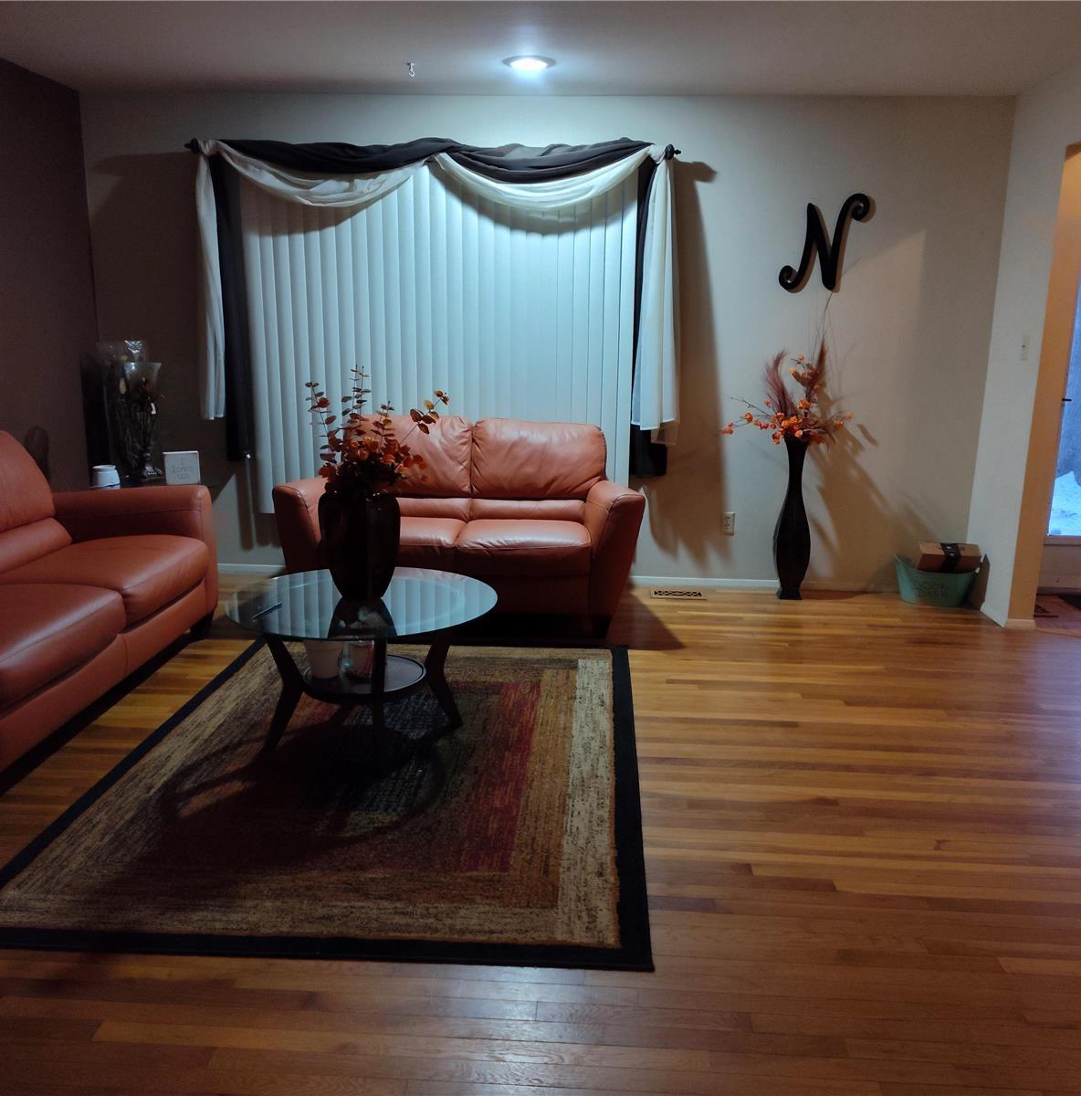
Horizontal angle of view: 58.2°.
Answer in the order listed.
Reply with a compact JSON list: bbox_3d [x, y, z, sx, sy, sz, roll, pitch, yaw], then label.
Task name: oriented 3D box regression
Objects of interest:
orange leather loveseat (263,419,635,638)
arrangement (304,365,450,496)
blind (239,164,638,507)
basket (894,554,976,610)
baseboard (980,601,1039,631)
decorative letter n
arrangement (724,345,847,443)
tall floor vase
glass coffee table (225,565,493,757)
[{"bbox_3d":[-0.350,-0.147,4.737,1.640,0.900,0.870,2,13,3],"label":"orange leather loveseat"},{"bbox_3d":[-0.534,-0.374,3.148,0.460,0.430,0.420,2,13,3],"label":"arrangement"},{"bbox_3d":[-0.528,-1.038,5.021,2.030,1.800,0.090,2,13,3],"label":"blind"},{"bbox_3d":[2.021,0.162,5.012,0.400,0.245,0.250,2,13,3],"label":"basket"},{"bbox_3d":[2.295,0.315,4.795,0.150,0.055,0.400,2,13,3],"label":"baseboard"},{"bbox_3d":[1.423,-1.524,4.850,0.440,0.470,0.030,2,13,3],"label":"decorative letter n"},{"bbox_3d":[1.239,-0.761,4.840,0.620,0.500,0.400,2,13,3],"label":"arrangement"},{"bbox_3d":[1.318,-0.159,5.042,0.190,0.840,0.190,2,13,3],"label":"tall floor vase"},{"bbox_3d":[-0.588,0.397,3.271,0.890,0.470,0.890,2,13,3],"label":"glass coffee table"}]

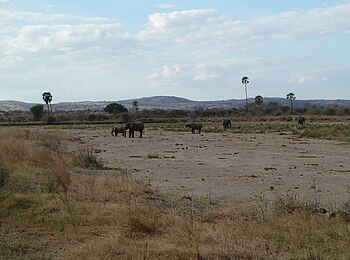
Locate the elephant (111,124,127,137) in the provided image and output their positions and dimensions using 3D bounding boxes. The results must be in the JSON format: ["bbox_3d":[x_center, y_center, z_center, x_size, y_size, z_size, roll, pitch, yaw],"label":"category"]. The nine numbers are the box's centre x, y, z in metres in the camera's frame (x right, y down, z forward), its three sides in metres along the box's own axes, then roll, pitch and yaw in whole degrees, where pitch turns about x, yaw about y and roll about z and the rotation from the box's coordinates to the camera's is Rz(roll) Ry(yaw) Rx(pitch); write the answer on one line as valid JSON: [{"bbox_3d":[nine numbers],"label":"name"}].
[{"bbox_3d":[-7.719,0.069,100.000,2.250,1.700,0.850,0,1,10],"label":"elephant"}]

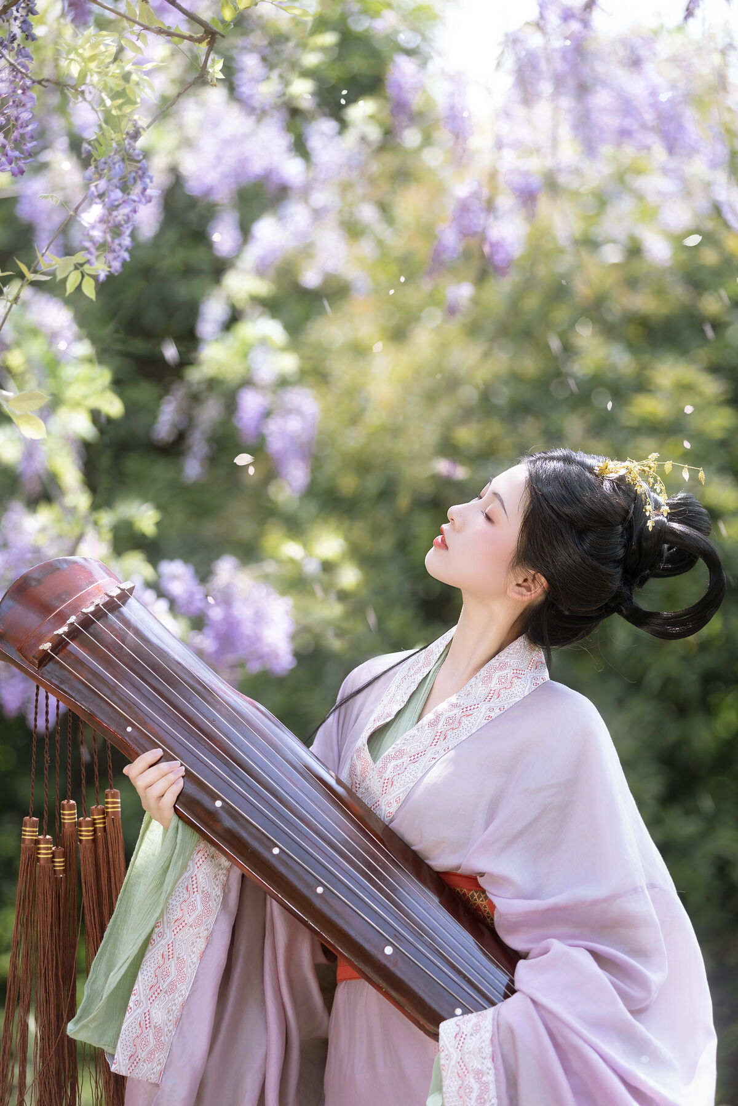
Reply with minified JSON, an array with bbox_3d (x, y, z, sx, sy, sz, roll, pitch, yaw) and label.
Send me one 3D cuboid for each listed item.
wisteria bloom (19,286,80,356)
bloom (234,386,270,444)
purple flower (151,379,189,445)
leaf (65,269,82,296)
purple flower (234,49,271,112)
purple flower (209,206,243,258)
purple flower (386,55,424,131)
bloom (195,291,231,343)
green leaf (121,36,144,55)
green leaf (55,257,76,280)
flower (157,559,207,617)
[{"bbox_3d":[-0.661,-0.482,7.800,0.120,0.146,0.114,0,-2,0],"label":"wisteria bloom"},{"bbox_3d":[-0.262,-0.310,8.400,0.079,0.127,0.075,0,-2,0],"label":"bloom"},{"bbox_3d":[-0.446,-0.315,8.400,0.083,0.140,0.078,0,-2,0],"label":"purple flower"},{"bbox_3d":[-0.362,-0.331,4.600,0.015,0.036,0.010,25,-2,0],"label":"leaf"},{"bbox_3d":[-0.248,-1.008,8.000,0.081,0.134,0.076,0,-2,0],"label":"purple flower"},{"bbox_3d":[-0.272,-0.607,7.100,0.066,0.100,0.059,0,-3,0],"label":"purple flower"},{"bbox_3d":[0.081,-1.056,8.600,0.085,0.179,0.080,0,-2,0],"label":"purple flower"},{"bbox_3d":[-0.291,-0.441,7.000,0.066,0.097,0.060,0,-3,0],"label":"bloom"},{"bbox_3d":[-0.290,-0.623,4.600,0.034,0.013,0.012,35,-2,0],"label":"green leaf"},{"bbox_3d":[-0.364,-0.341,4.500,0.026,0.028,0.021,0,-3,0],"label":"green leaf"},{"bbox_3d":[-0.334,0.062,6.700,0.090,0.103,0.081,0,-3,0],"label":"flower"}]

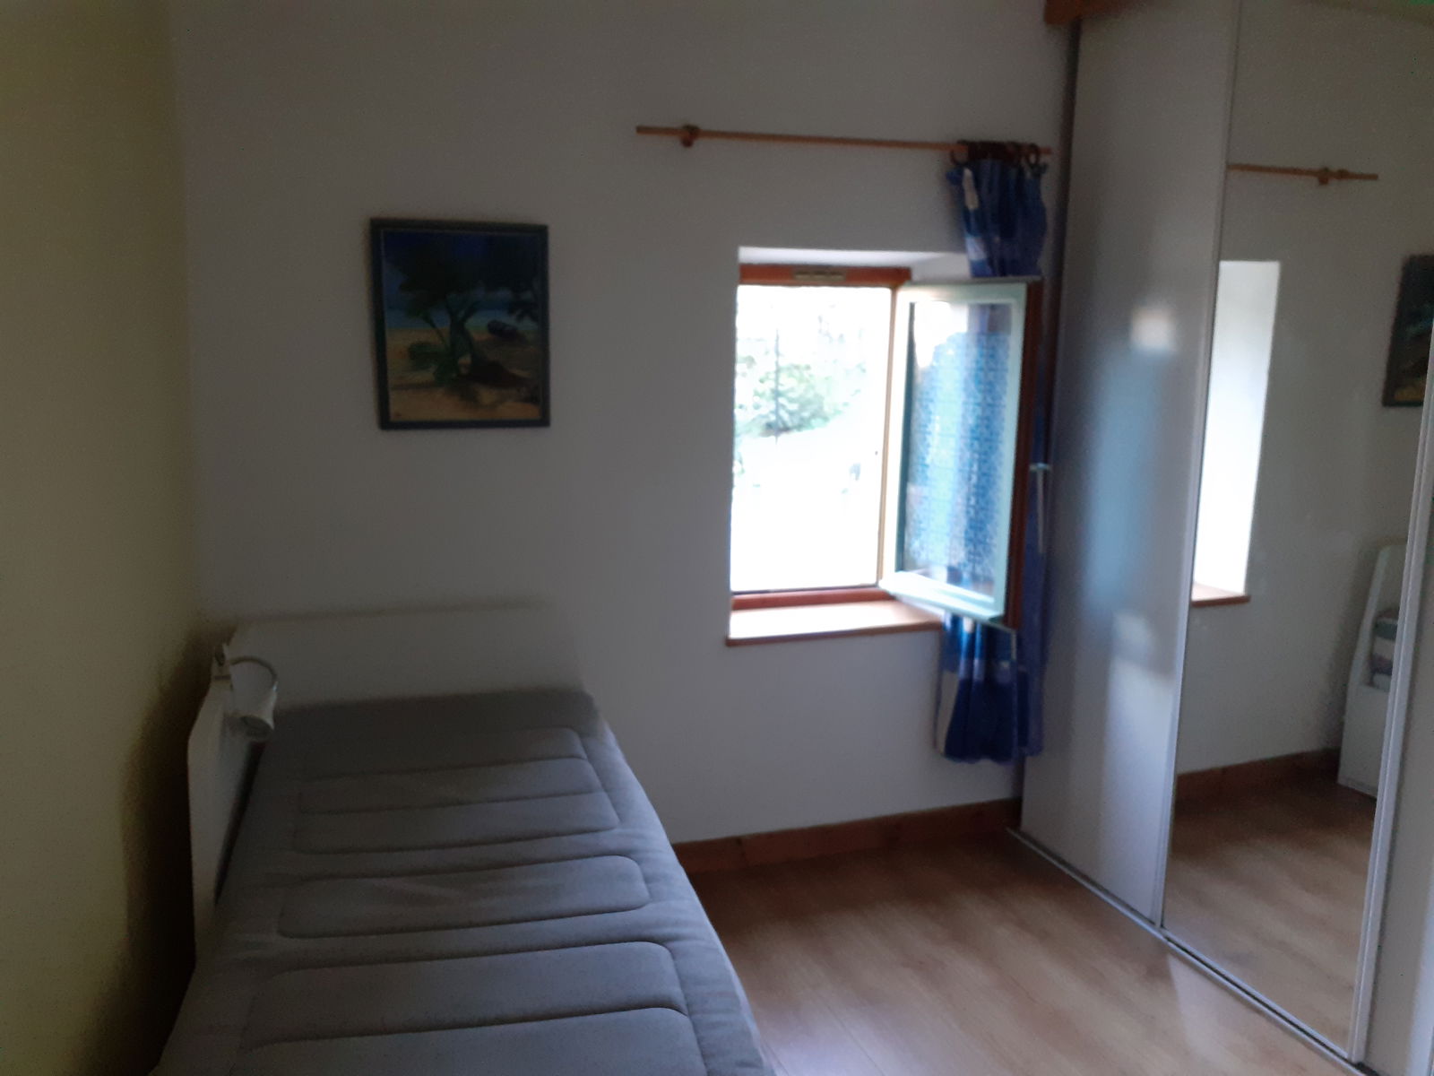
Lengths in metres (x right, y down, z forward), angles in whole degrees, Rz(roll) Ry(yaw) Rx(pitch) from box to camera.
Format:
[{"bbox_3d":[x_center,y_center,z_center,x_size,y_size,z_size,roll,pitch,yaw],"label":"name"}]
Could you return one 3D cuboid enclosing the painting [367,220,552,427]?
[{"bbox_3d":[-0.645,-0.537,2.855,0.430,0.514,0.030,-2,12,-17],"label":"painting"}]

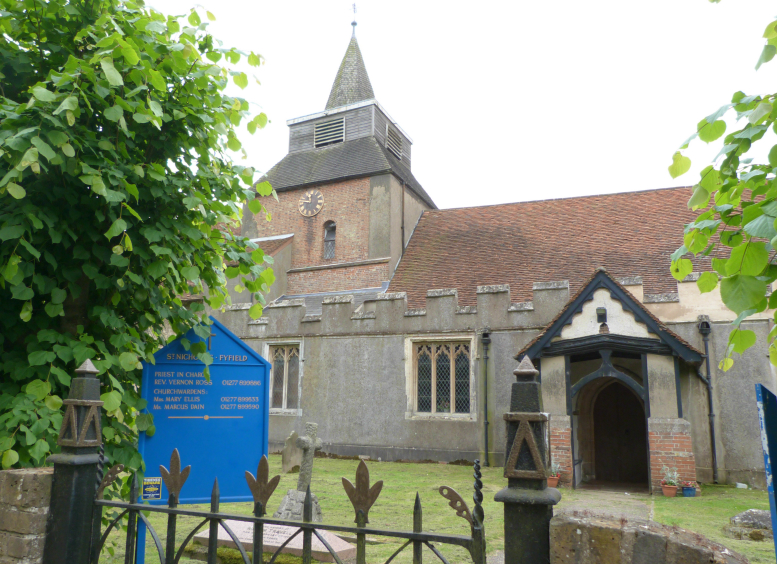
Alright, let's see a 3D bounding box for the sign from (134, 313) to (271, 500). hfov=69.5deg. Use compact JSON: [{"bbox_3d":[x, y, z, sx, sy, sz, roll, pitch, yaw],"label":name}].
[{"bbox_3d":[-1.469,1.010,4.540,1.010,1.470,0.100,1,-10,-8],"label":"sign"}]

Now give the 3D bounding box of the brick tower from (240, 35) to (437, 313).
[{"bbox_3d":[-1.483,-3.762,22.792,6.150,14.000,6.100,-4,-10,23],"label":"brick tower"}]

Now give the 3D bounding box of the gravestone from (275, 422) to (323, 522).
[{"bbox_3d":[-1.335,2.826,8.400,0.520,1.410,0.580,-7,-12,35],"label":"gravestone"}]

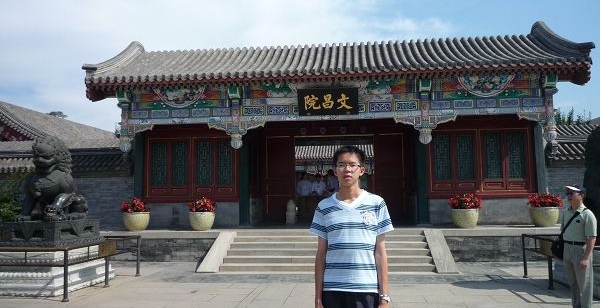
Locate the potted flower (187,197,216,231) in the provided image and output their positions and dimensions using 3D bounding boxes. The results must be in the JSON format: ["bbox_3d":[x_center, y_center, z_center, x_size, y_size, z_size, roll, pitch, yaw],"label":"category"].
[{"bbox_3d":[-2.679,1.640,11.986,0.810,0.920,0.810,-1,-6,5],"label":"potted flower"}]

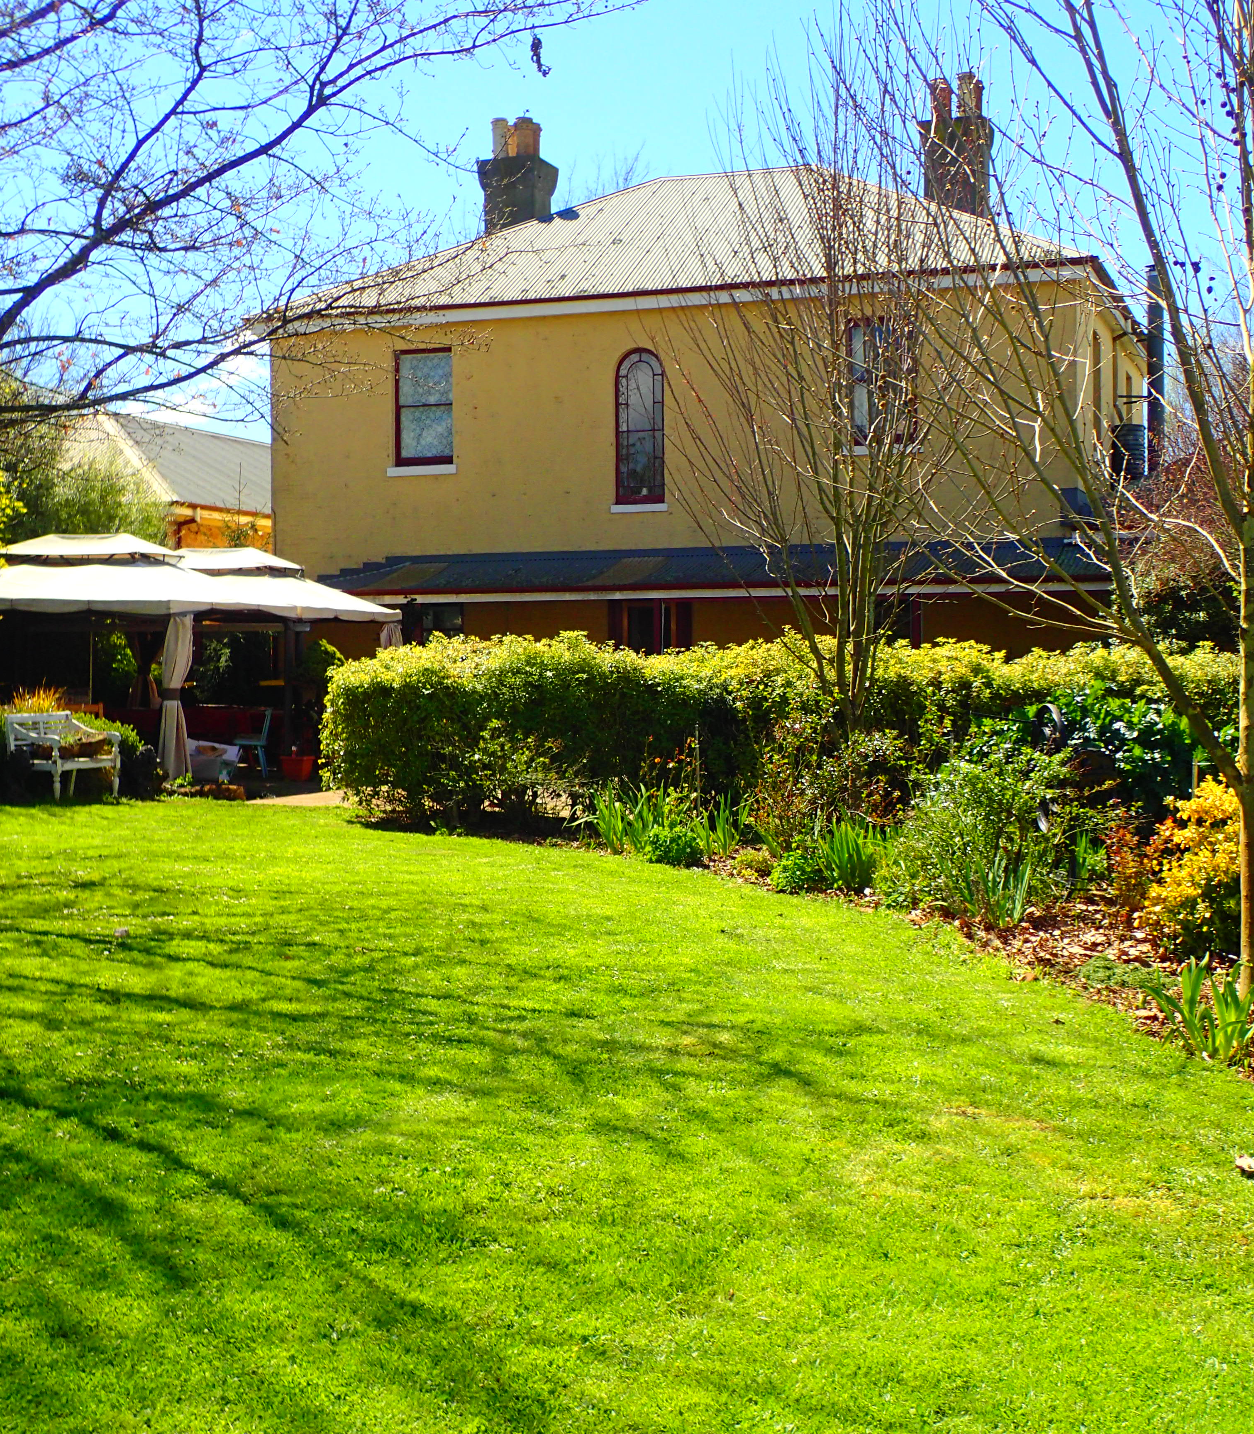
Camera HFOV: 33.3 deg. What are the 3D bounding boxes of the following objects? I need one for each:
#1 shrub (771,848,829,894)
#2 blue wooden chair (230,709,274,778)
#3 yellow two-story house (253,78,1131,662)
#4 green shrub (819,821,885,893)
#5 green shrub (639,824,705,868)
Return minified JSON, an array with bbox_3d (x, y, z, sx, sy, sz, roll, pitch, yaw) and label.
[{"bbox_3d":[1.053,0.939,12.811,0.346,0.277,0.340,0,1,0],"label":"shrub"},{"bbox_3d":[-4.377,0.305,24.500,0.490,0.830,0.430,0,1,3],"label":"blue wooden chair"},{"bbox_3d":[1.689,-5.162,35.540,13.323,11.250,12.238,0,1,19],"label":"yellow two-story house"},{"bbox_3d":[1.371,0.852,12.803,0.401,0.446,0.380,0,1,0],"label":"green shrub"},{"bbox_3d":[0.315,0.889,14.522,0.455,0.294,0.440,0,1,0],"label":"green shrub"}]

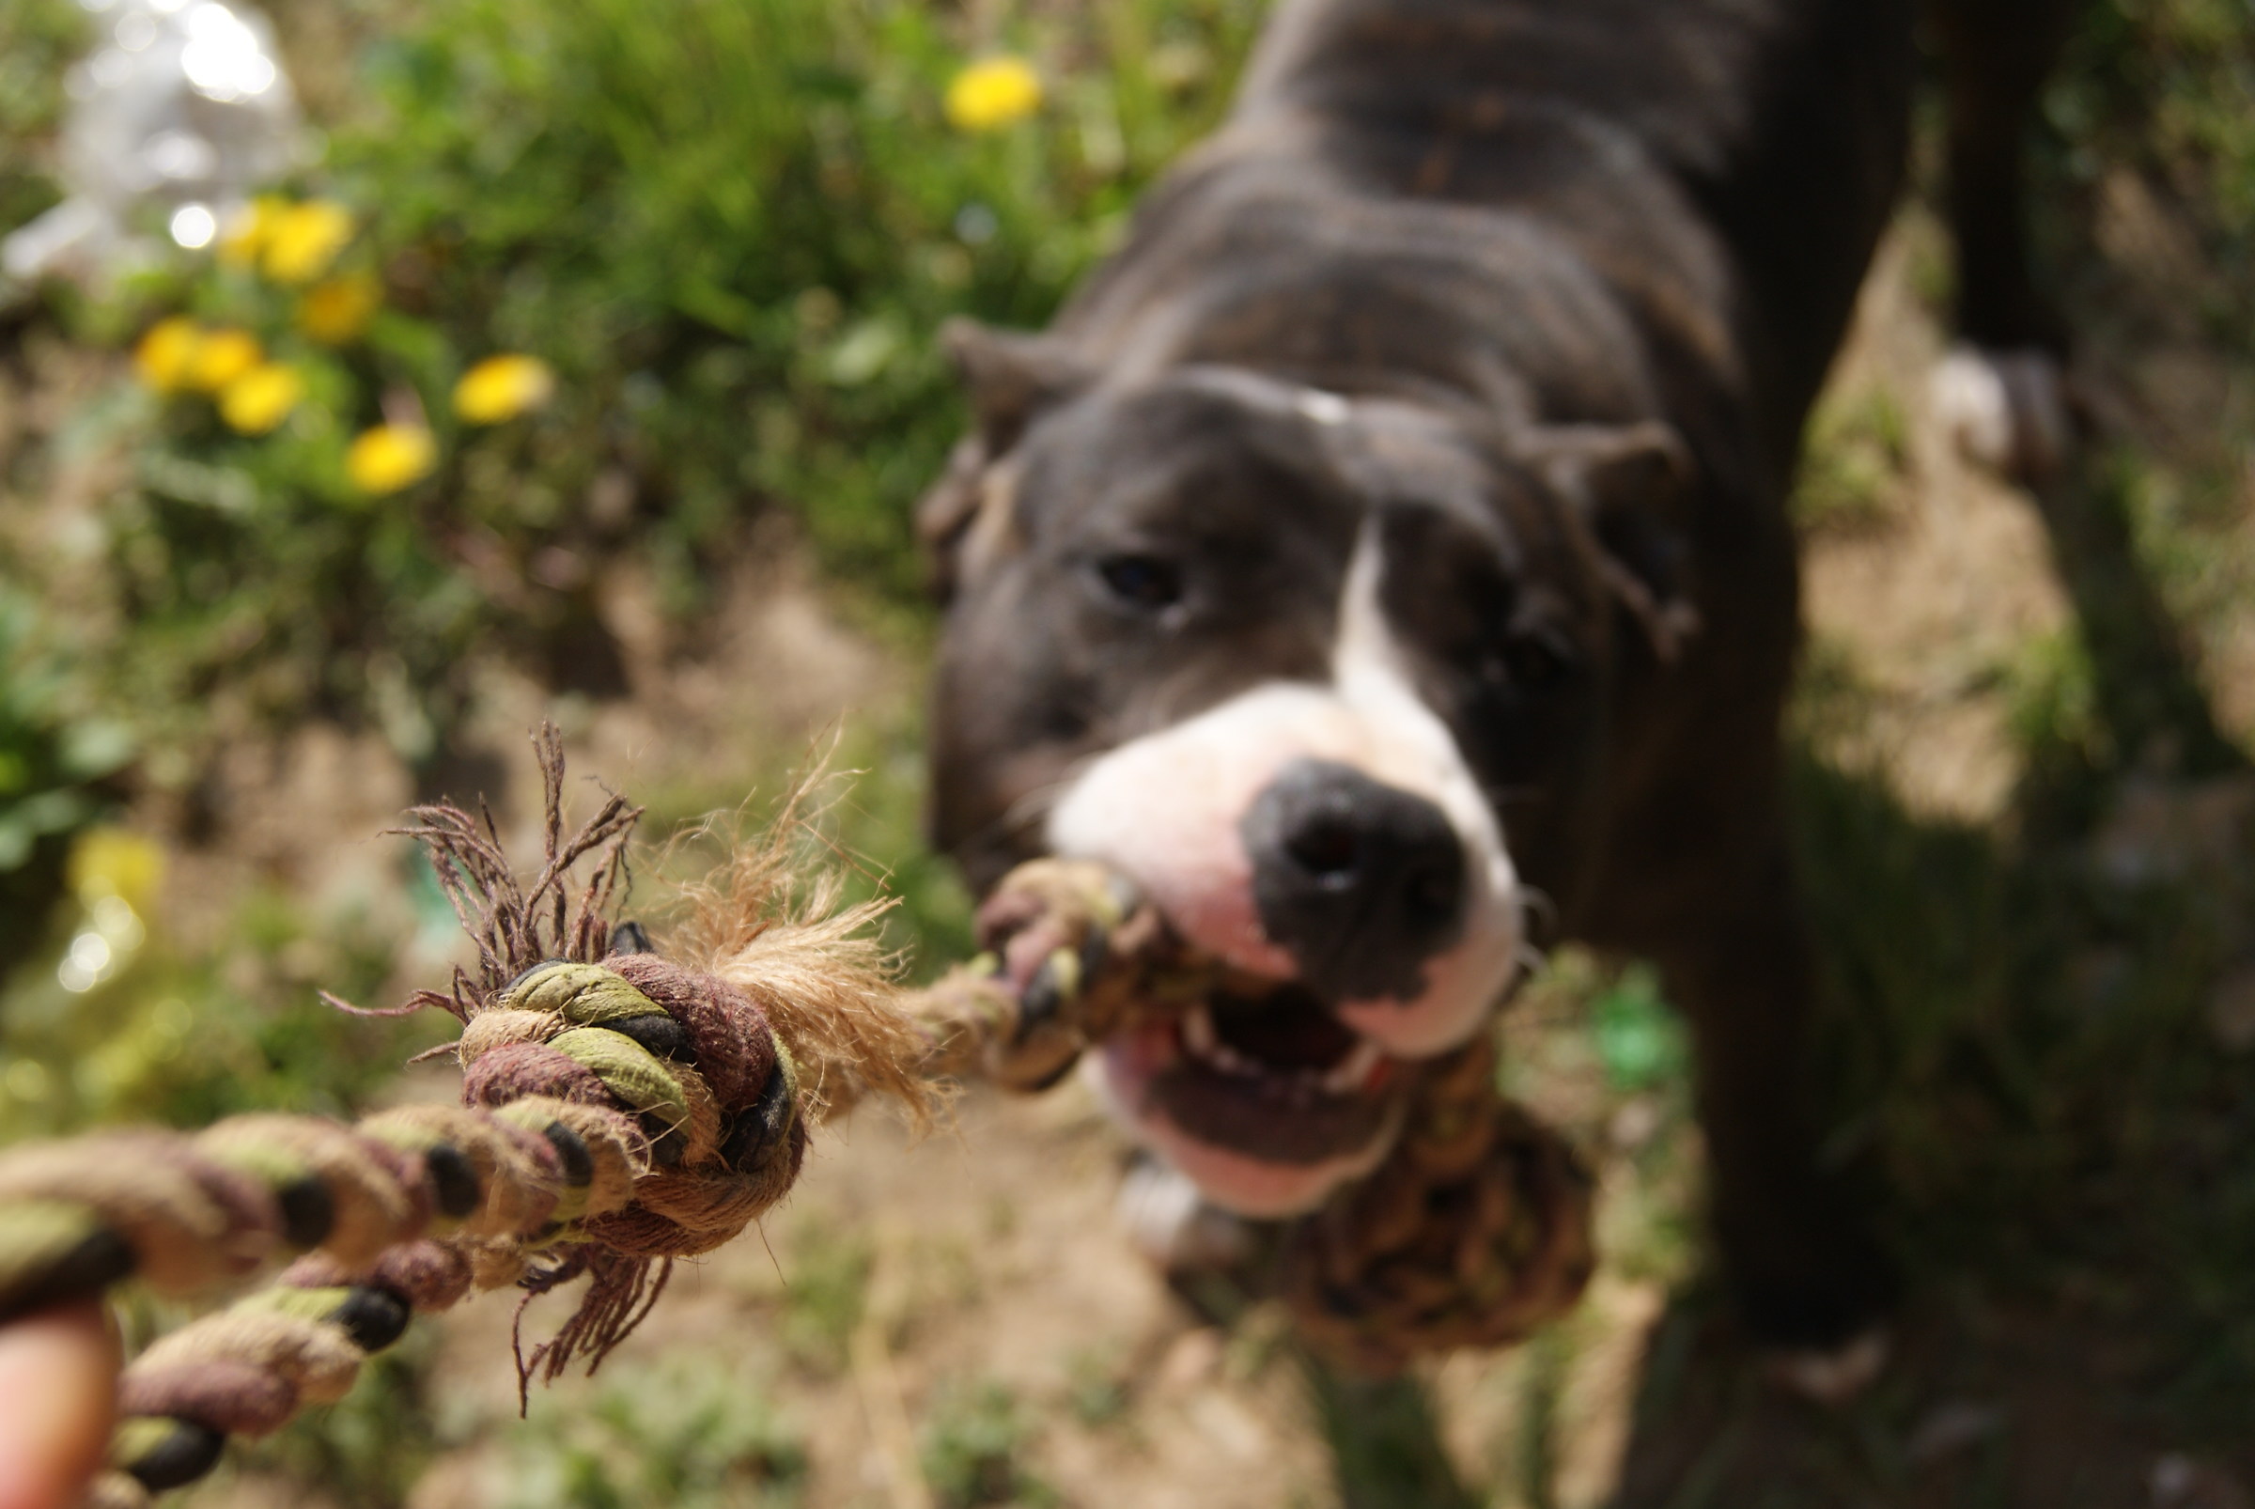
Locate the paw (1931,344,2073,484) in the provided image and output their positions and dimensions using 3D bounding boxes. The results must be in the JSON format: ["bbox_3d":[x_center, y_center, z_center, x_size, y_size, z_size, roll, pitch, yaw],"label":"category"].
[{"bbox_3d":[0.412,-0.161,1.326,0.058,0.050,0.075,19,49,17],"label":"paw"}]

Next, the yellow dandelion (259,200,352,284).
[{"bbox_3d":[-0.396,-0.248,1.365,0.040,0.022,0.040,0,46,0],"label":"yellow dandelion"}]

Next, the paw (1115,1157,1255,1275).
[{"bbox_3d":[0.024,0.162,1.014,0.060,0.050,0.078,13,47,12],"label":"paw"}]

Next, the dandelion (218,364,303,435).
[{"bbox_3d":[-0.394,-0.161,1.282,0.035,0.022,0.035,0,46,0],"label":"dandelion"}]

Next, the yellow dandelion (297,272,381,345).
[{"bbox_3d":[-0.371,-0.210,1.329,0.036,0.022,0.036,0,46,0],"label":"yellow dandelion"}]

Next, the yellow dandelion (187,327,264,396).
[{"bbox_3d":[-0.416,-0.182,1.302,0.033,0.022,0.033,0,46,0],"label":"yellow dandelion"}]

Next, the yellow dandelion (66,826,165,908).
[{"bbox_3d":[-0.394,0.044,1.097,0.034,0.022,0.034,0,46,0],"label":"yellow dandelion"}]

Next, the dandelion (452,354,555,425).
[{"bbox_3d":[-0.284,-0.166,1.286,0.040,0.022,0.040,0,46,0],"label":"dandelion"}]

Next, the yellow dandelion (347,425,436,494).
[{"bbox_3d":[-0.327,-0.131,1.253,0.037,0.022,0.037,0,46,0],"label":"yellow dandelion"}]

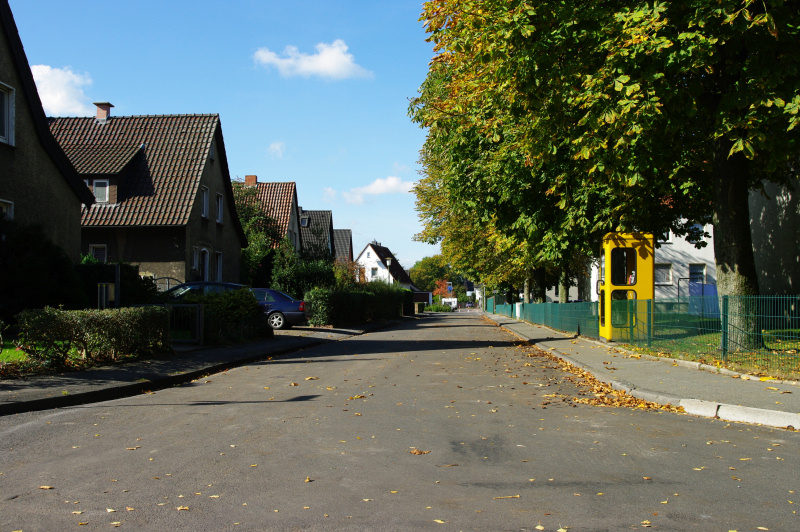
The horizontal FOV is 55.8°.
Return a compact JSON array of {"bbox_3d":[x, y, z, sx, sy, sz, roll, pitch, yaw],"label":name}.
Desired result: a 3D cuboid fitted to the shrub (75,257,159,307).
[{"bbox_3d":[-7.450,0.866,19.782,2.050,1.950,1.200,0,-3,-4],"label":"shrub"}]

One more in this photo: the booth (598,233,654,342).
[{"bbox_3d":[5.000,0.475,16.797,0.970,2.370,0.970,0,-3,4],"label":"booth"}]

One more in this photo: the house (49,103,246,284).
[{"bbox_3d":[-12.950,-2.451,34.868,9.600,10.100,8.200,0,-3,4],"label":"house"}]

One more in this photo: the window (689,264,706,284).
[{"bbox_3d":[18.942,0.560,48.000,1.050,1.280,0.150,0,-3,4],"label":"window"}]

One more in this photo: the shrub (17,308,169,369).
[{"bbox_3d":[-4.530,1.008,11.614,0.620,0.840,3.800,0,-3,4],"label":"shrub"}]

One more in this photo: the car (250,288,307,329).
[{"bbox_3d":[-5.720,1.510,27.359,4.490,1.430,1.720,0,-3,-1],"label":"car"}]

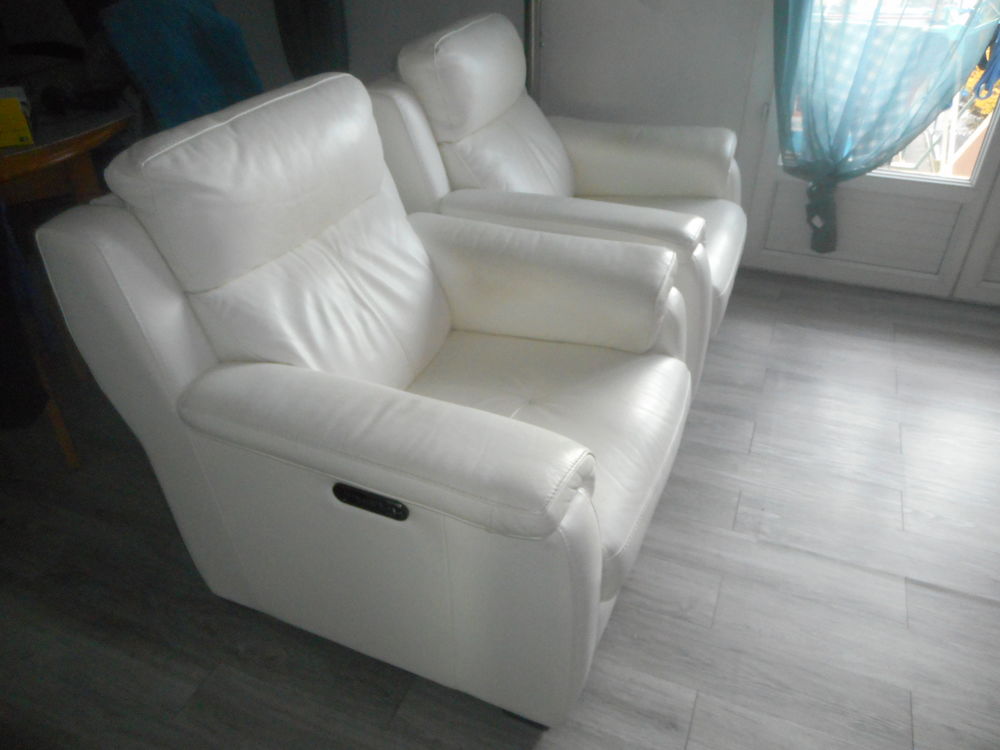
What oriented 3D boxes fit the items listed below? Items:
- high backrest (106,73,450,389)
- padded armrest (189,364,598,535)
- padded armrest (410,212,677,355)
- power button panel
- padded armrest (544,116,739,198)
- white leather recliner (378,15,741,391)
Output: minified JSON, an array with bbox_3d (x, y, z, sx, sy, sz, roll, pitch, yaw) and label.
[{"bbox_3d":[-0.363,-0.250,1.530,0.272,0.612,0.646,1,33,27],"label":"high backrest"},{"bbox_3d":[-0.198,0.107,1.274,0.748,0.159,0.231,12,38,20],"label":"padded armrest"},{"bbox_3d":[0.083,-0.259,1.824,0.734,0.218,0.238,12,38,20],"label":"padded armrest"},{"bbox_3d":[-0.216,0.212,1.205,0.146,0.045,0.015,12,38,20],"label":"power button panel"},{"bbox_3d":[0.452,-0.767,2.521,0.728,0.211,0.238,12,38,20],"label":"padded armrest"},{"bbox_3d":[0.245,-0.577,2.302,1.020,1.009,0.945,12,38,20],"label":"white leather recliner"}]

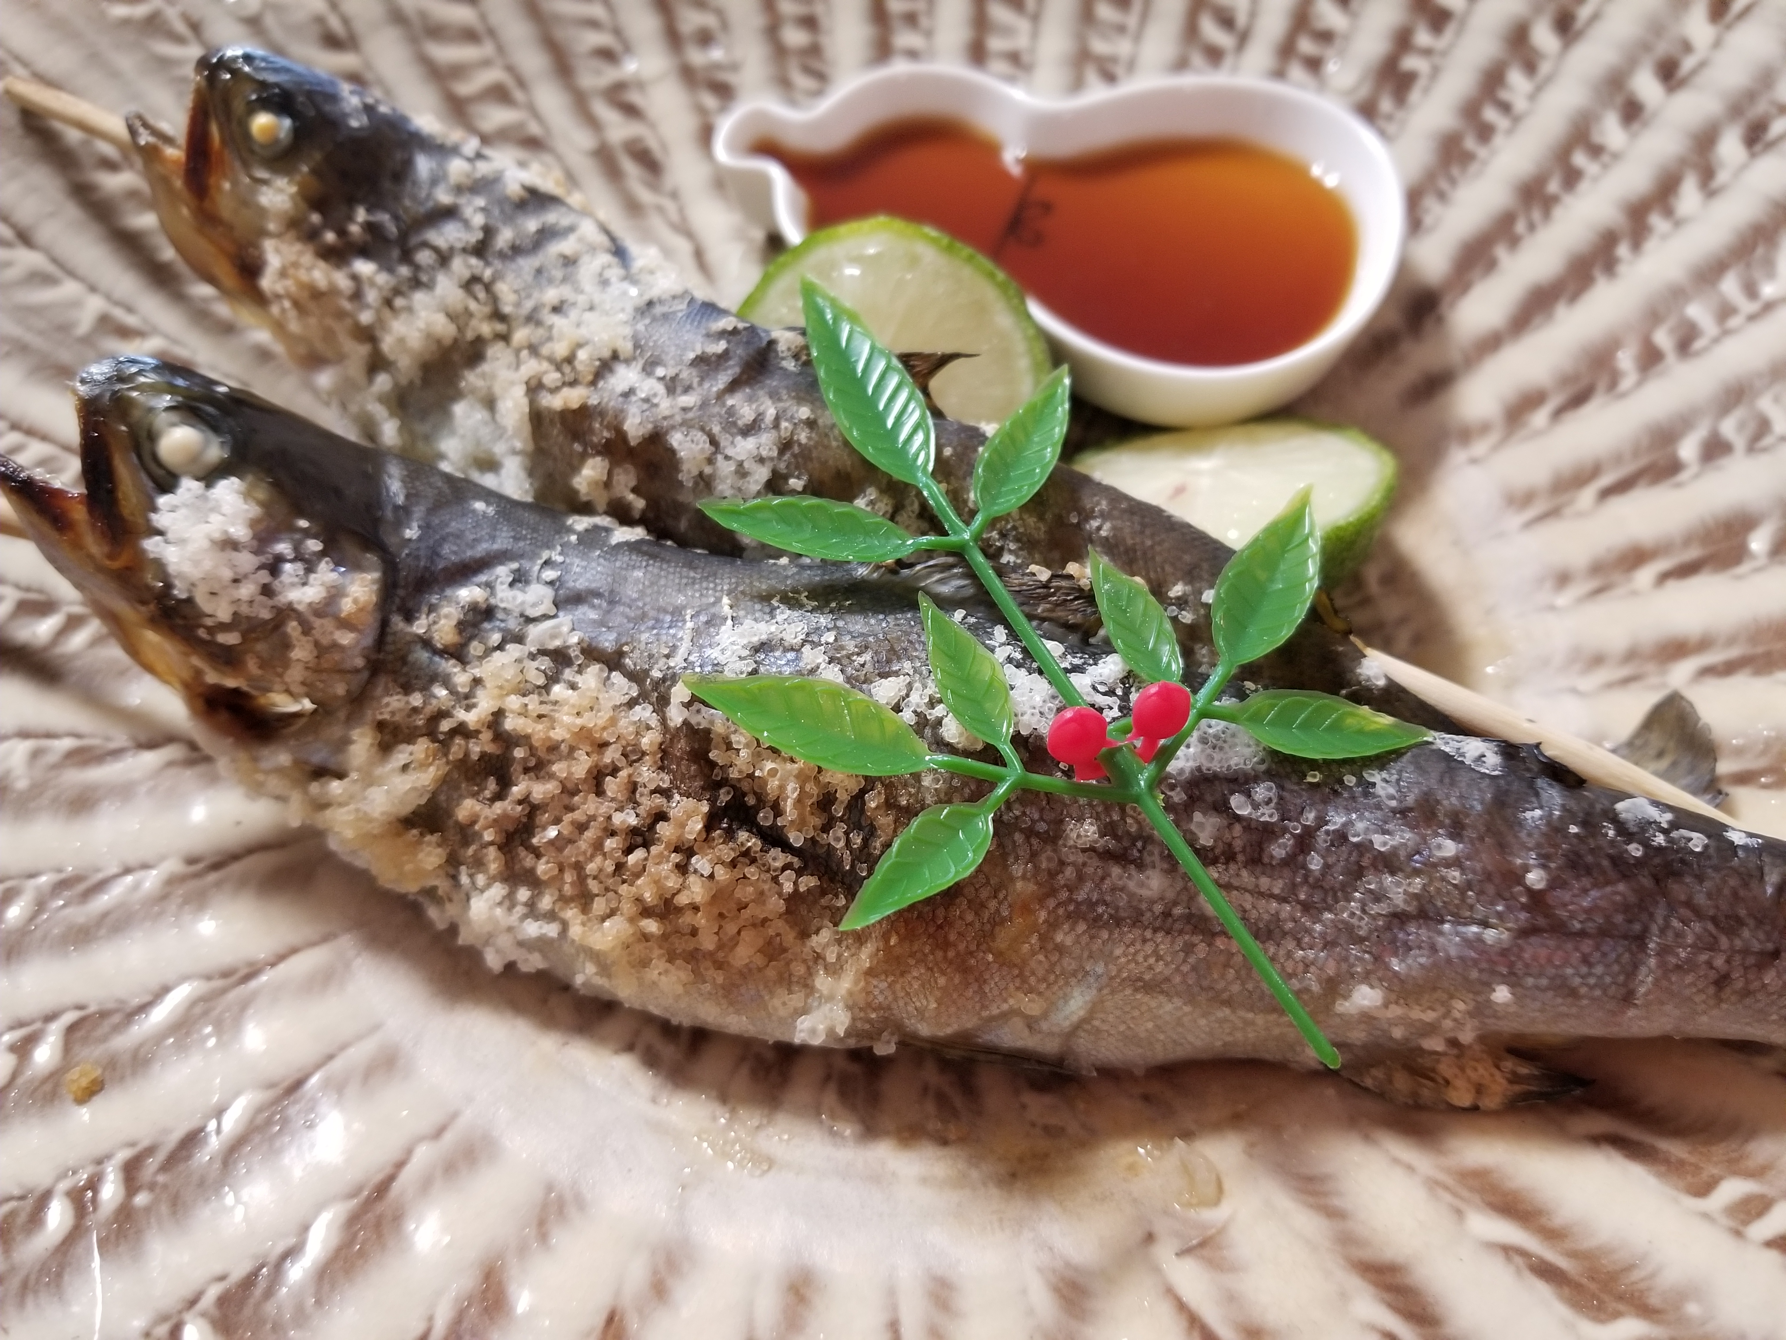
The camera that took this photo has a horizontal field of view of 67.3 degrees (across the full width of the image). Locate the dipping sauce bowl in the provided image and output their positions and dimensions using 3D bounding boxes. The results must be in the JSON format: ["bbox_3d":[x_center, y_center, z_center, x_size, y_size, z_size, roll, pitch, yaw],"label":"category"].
[{"bbox_3d":[0.024,-0.066,0.218,0.107,0.029,0.069,13,58,12],"label":"dipping sauce bowl"}]

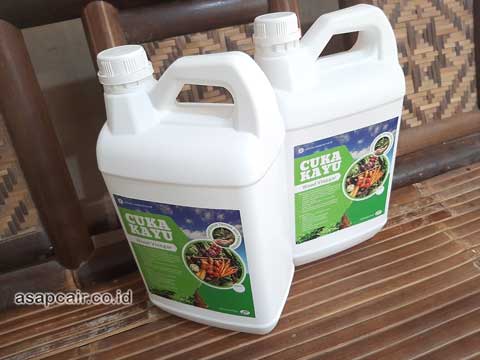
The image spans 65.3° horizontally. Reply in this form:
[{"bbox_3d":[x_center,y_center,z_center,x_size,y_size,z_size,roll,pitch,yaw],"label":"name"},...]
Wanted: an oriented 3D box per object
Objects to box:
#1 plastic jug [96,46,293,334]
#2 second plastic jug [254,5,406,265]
[{"bbox_3d":[-0.041,0.013,0.436,0.180,0.323,0.133,5,35,20],"label":"plastic jug"},{"bbox_3d":[0.116,-0.065,0.527,0.180,0.323,0.133,-16,34,-12],"label":"second plastic jug"}]

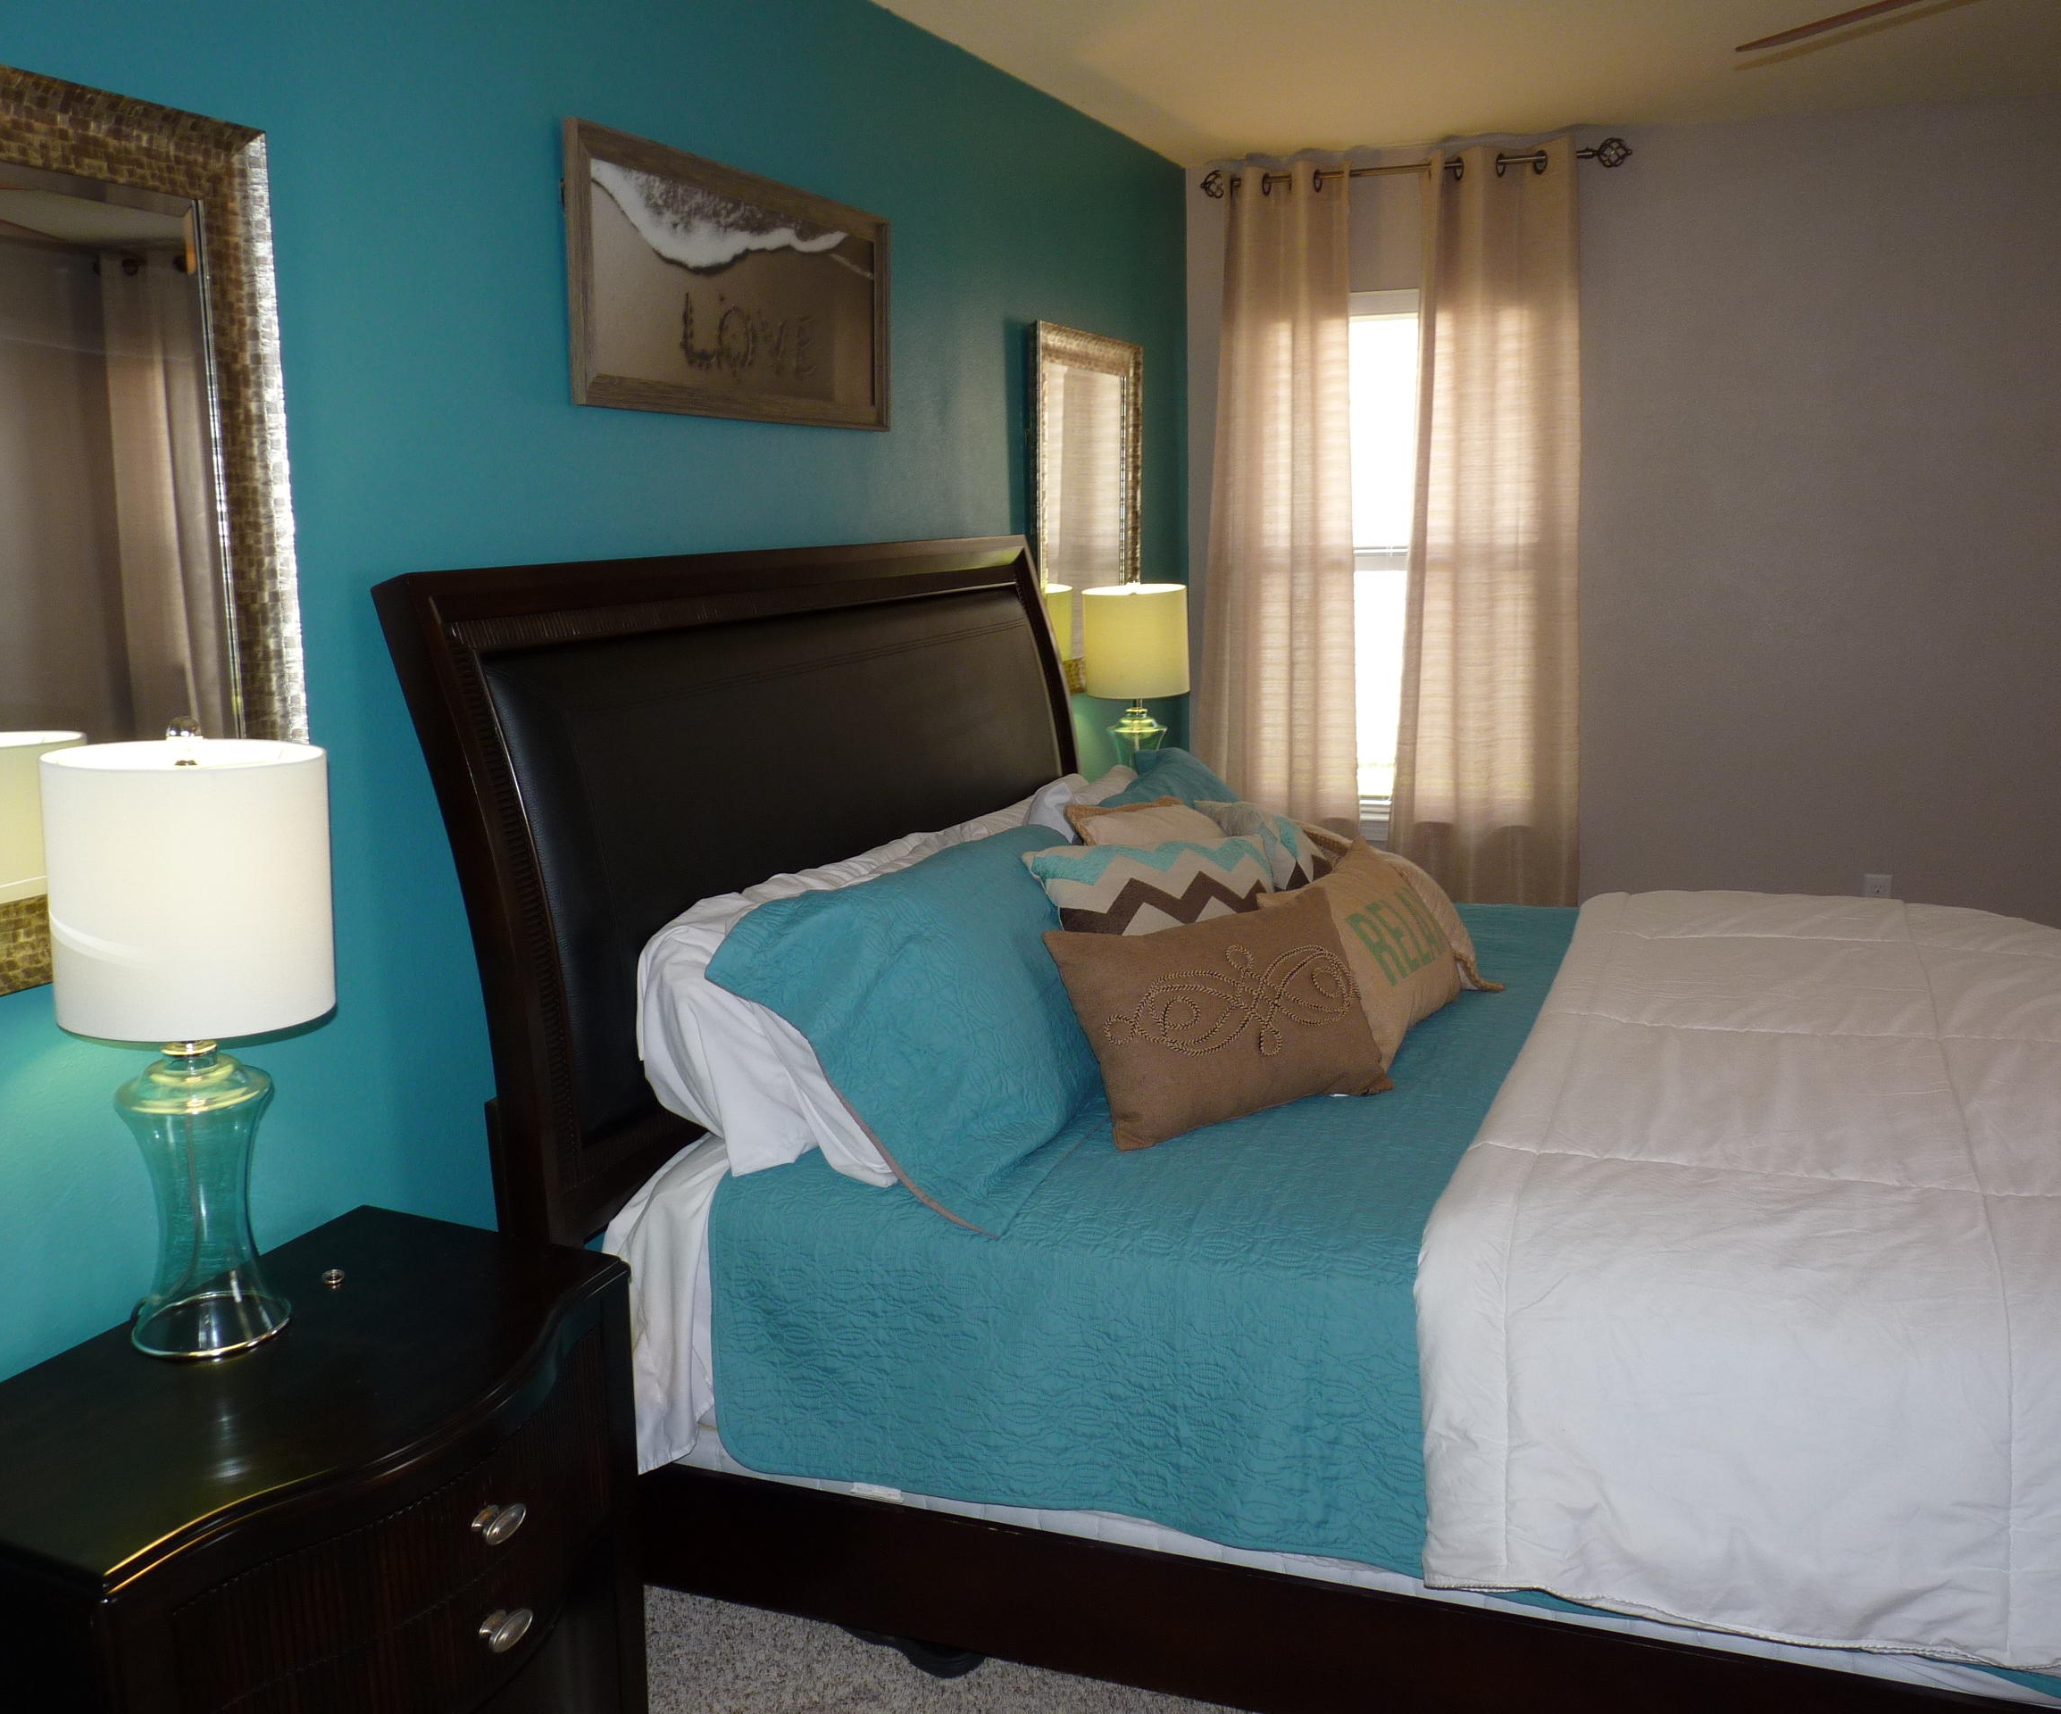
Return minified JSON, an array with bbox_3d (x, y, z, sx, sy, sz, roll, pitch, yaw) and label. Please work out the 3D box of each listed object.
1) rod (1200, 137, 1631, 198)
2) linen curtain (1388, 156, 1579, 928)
[{"bbox_3d":[1.054,-1.921,4.991,1.193,0.075,0.090,3,12,20],"label":"rod"},{"bbox_3d":[1.308,-0.780,5.127,0.570,2.385,0.120,3,12,20],"label":"linen curtain"}]

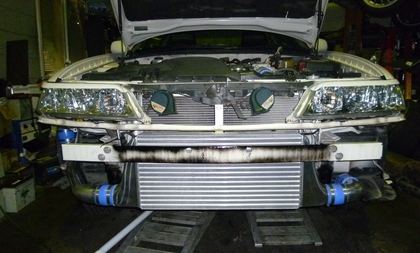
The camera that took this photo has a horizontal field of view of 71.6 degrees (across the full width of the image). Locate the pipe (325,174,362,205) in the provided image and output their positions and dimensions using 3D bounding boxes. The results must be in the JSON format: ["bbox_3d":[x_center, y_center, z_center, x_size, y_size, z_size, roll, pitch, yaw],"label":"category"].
[{"bbox_3d":[0.525,0.250,1.175,0.180,0.105,0.190,0,8,0],"label":"pipe"}]

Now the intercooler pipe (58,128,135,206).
[{"bbox_3d":[-0.487,0.157,1.190,0.350,0.285,0.240,0,8,0],"label":"intercooler pipe"}]

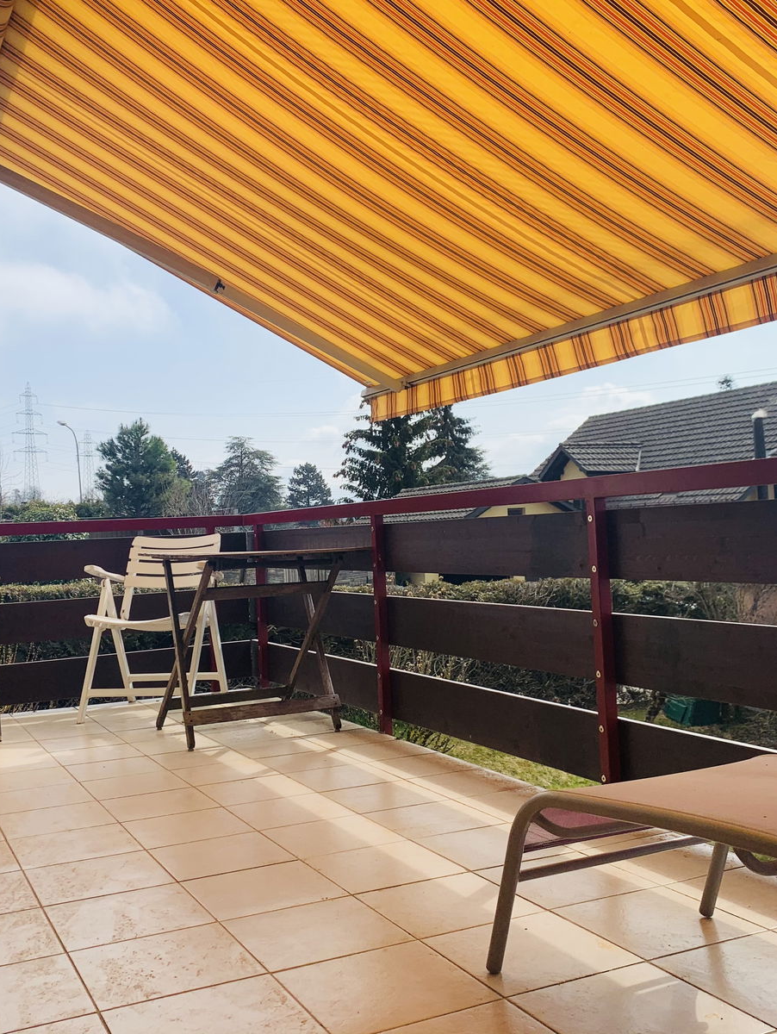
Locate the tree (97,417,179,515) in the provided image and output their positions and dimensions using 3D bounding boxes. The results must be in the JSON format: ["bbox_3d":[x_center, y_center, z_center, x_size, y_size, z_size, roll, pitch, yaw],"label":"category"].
[{"bbox_3d":[-7.633,0.299,31.938,2.700,6.630,2.700,-2,-1,-27],"label":"tree"}]

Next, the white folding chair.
[{"bbox_3d":[-1.129,0.510,4.977,0.585,0.844,0.631,-3,-1,9],"label":"white folding chair"}]

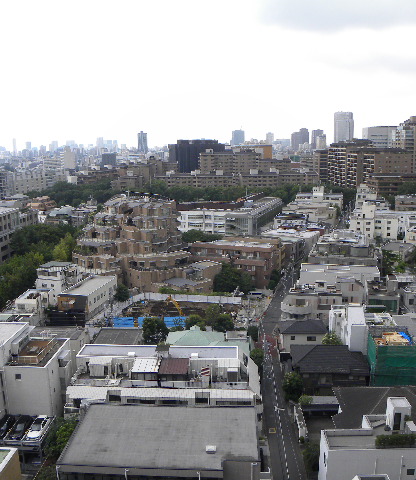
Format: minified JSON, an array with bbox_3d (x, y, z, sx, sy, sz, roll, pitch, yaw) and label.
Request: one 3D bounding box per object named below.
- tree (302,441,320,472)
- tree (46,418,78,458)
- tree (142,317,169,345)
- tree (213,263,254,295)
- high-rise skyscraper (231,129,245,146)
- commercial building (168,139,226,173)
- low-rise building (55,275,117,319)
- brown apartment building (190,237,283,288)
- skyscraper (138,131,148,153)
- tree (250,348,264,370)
[{"bbox_3d":[13.512,28.108,62.674,2.300,2.900,2.500,1,11,4],"label":"tree"},{"bbox_3d":[-20.200,27.114,66.736,3.800,4.600,4.200,0,11,0],"label":"tree"},{"bbox_3d":[-10.500,19.045,97.202,5.200,6.600,5.200,0,11,2],"label":"tree"},{"bbox_3d":[7.201,10.869,135.747,11.000,8.200,8.500,0,10,0],"label":"tree"},{"bbox_3d":[114.374,-370.584,1863.722,46.000,104.000,40.000,0,11,0],"label":"high-rise skyscraper"},{"bbox_3d":[-10.412,-73.810,467.504,48.000,46.500,28.000,-3,11,-15],"label":"commercial building"},{"bbox_3d":[-30.600,14.246,123.773,7.600,6.200,18.000,2,11,11],"label":"low-rise building"},{"bbox_3d":[8.900,6.264,151.988,24.500,11.700,19.000,4,12,19],"label":"brown apartment building"},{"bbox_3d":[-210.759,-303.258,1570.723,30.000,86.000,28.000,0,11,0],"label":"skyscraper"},{"bbox_3d":[9.074,22.135,90.257,2.600,4.100,2.600,0,11,0],"label":"tree"}]

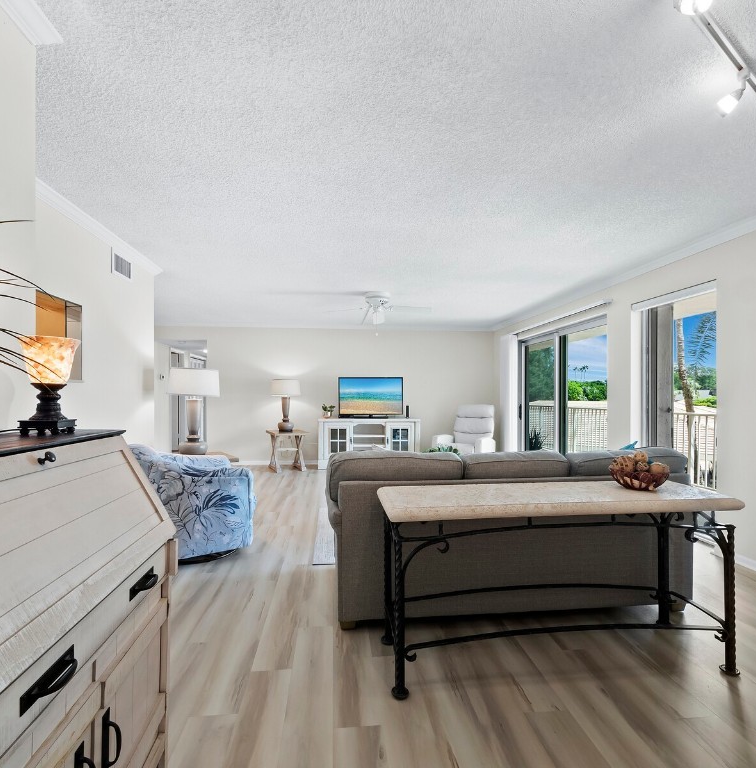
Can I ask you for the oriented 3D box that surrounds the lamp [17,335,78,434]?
[{"bbox_3d":[-0.985,0.001,1.232,0.150,0.290,0.150,1,-1,-6],"label":"lamp"}]

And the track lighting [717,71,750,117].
[{"bbox_3d":[1.351,-1.102,1.578,0.070,0.140,0.120,1,-1,-22],"label":"track lighting"}]

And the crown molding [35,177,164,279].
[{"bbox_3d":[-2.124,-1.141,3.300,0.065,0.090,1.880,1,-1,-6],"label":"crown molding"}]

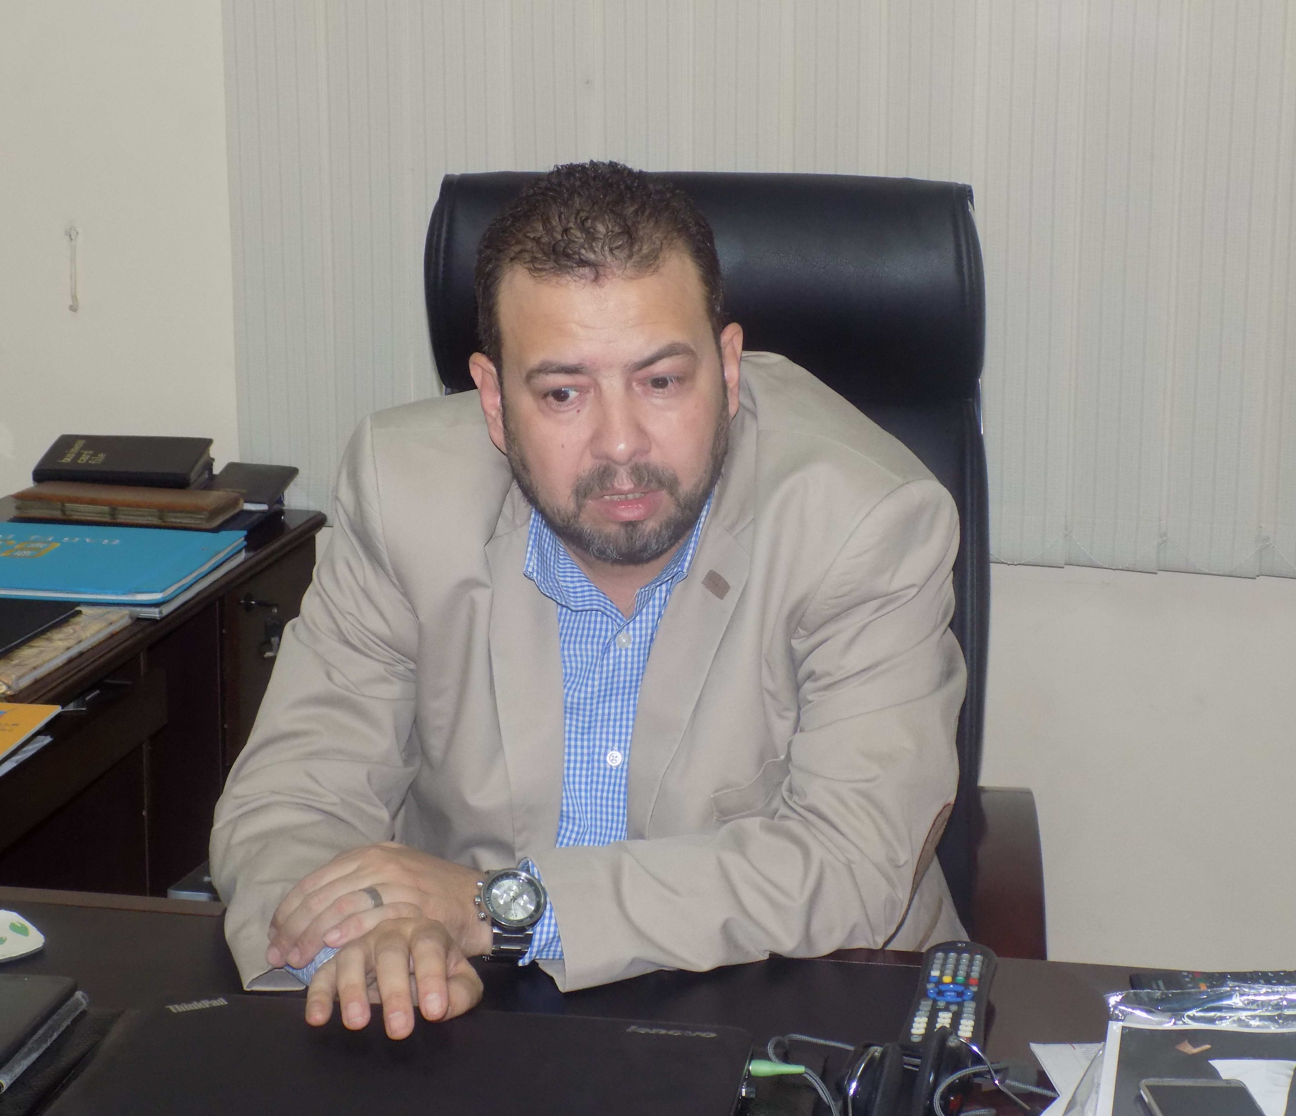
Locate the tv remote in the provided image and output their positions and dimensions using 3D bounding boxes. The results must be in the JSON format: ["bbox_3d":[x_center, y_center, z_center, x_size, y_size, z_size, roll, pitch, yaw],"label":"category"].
[{"bbox_3d":[0.186,0.276,1.563,0.047,0.024,0.185,2,13,10],"label":"tv remote"}]

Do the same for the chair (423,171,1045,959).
[{"bbox_3d":[0.011,0.307,2.147,0.650,1.210,0.700,1,13,7],"label":"chair"}]

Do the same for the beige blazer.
[{"bbox_3d":[-0.018,0.159,1.848,0.540,0.580,0.510,2,13,8],"label":"beige blazer"}]

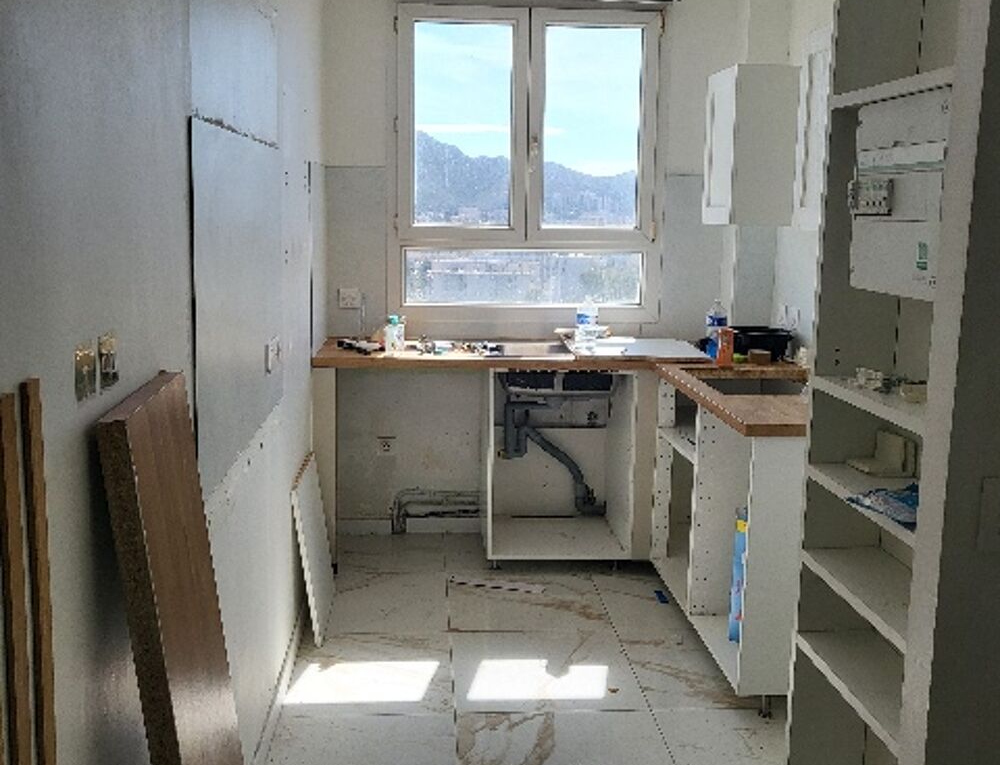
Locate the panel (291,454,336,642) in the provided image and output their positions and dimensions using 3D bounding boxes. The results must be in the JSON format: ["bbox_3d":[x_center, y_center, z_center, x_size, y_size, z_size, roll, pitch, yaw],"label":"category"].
[{"bbox_3d":[-0.680,0.600,3.688,0.016,0.574,0.500,-8,10,-3],"label":"panel"}]

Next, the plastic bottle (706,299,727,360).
[{"bbox_3d":[0.897,-0.222,4.154,0.083,0.250,0.083,0,9,-4],"label":"plastic bottle"}]

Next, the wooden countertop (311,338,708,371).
[{"bbox_3d":[0.067,-0.124,4.354,1.670,0.038,0.675,0,9,-4],"label":"wooden countertop"}]

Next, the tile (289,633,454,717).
[{"bbox_3d":[-0.421,0.958,3.309,0.535,0.010,0.598,0,9,-4],"label":"tile"}]

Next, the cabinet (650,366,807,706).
[{"bbox_3d":[0.954,0.442,3.493,0.580,0.775,1.165,0,9,-4],"label":"cabinet"}]

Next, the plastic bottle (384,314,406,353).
[{"bbox_3d":[-0.434,-0.194,4.096,0.080,0.161,0.065,0,9,-4],"label":"plastic bottle"}]

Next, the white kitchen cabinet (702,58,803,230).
[{"bbox_3d":[1.102,-0.965,4.157,0.390,0.611,0.405,0,9,-4],"label":"white kitchen cabinet"}]

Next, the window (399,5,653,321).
[{"bbox_3d":[0.123,-0.976,4.583,1.235,1.404,0.080,0,9,-4],"label":"window"}]

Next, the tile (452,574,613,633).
[{"bbox_3d":[0.104,0.867,3.956,0.602,0.012,0.608,0,9,-4],"label":"tile"}]

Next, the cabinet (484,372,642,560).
[{"bbox_3d":[0.237,0.300,4.418,0.607,0.803,0.590,0,9,-4],"label":"cabinet"}]

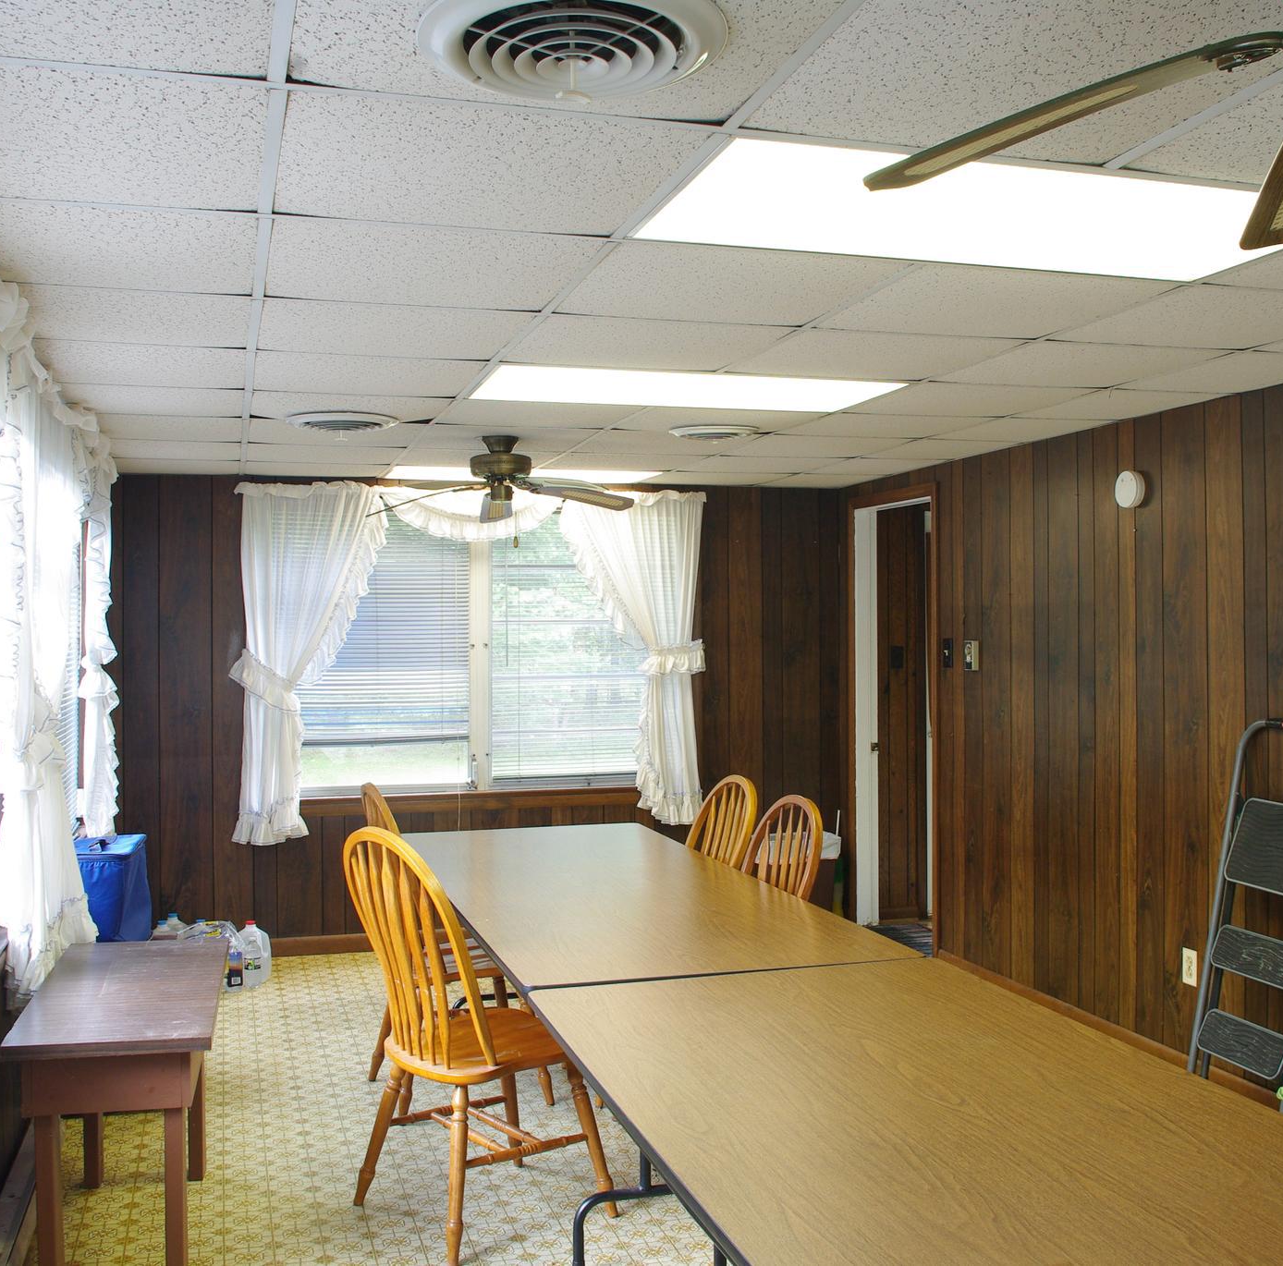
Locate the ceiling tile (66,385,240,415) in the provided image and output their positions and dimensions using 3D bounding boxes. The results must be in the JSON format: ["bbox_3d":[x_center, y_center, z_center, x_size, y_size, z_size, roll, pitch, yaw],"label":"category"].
[{"bbox_3d":[-1.480,-0.709,4.304,0.546,0.020,0.585,-1,0,-16],"label":"ceiling tile"}]

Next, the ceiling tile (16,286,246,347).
[{"bbox_3d":[-1.149,-0.710,3.169,0.546,0.020,0.585,-1,0,-16],"label":"ceiling tile"}]

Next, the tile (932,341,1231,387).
[{"bbox_3d":[1.187,-0.733,3.852,0.607,0.020,0.585,-1,0,-16],"label":"tile"}]

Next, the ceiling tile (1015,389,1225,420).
[{"bbox_3d":[1.527,-0.738,4.567,0.431,0.020,0.585,-1,0,-16],"label":"ceiling tile"}]

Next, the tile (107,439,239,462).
[{"bbox_3d":[-1.834,-0.706,5.440,0.580,0.020,0.583,-1,0,-16],"label":"tile"}]

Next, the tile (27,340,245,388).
[{"bbox_3d":[-1.315,-0.709,3.737,0.546,0.020,0.585,-1,0,-16],"label":"tile"}]

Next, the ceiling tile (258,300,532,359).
[{"bbox_3d":[-0.594,-0.721,3.370,0.615,0.022,0.603,-1,0,-16],"label":"ceiling tile"}]

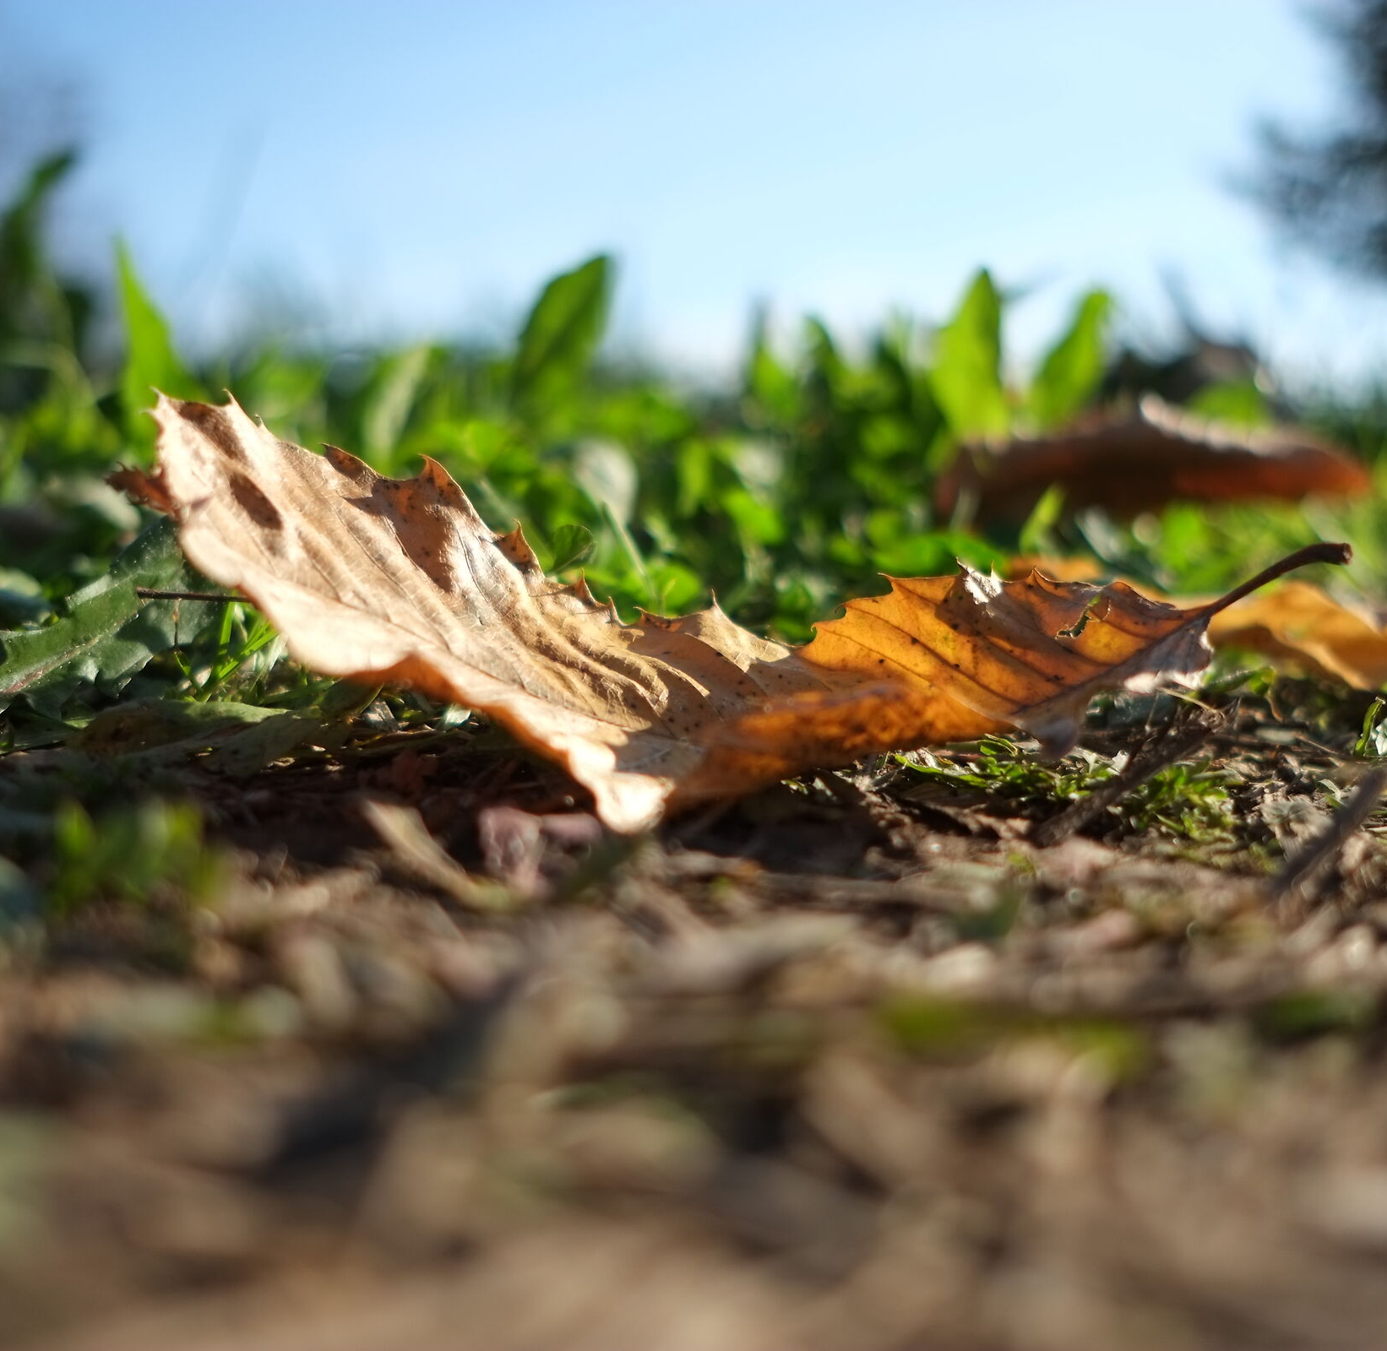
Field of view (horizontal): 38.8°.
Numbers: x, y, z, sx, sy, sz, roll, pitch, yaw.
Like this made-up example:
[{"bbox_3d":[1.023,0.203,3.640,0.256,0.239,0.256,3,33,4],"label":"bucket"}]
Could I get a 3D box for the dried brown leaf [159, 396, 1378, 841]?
[{"bbox_3d":[0.006,-0.011,0.282,0.182,0.056,0.062,0,7,0],"label":"dried brown leaf"}]

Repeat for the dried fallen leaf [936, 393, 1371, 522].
[{"bbox_3d":[0.096,-0.045,0.410,0.090,0.025,0.055,0,6,0],"label":"dried fallen leaf"}]

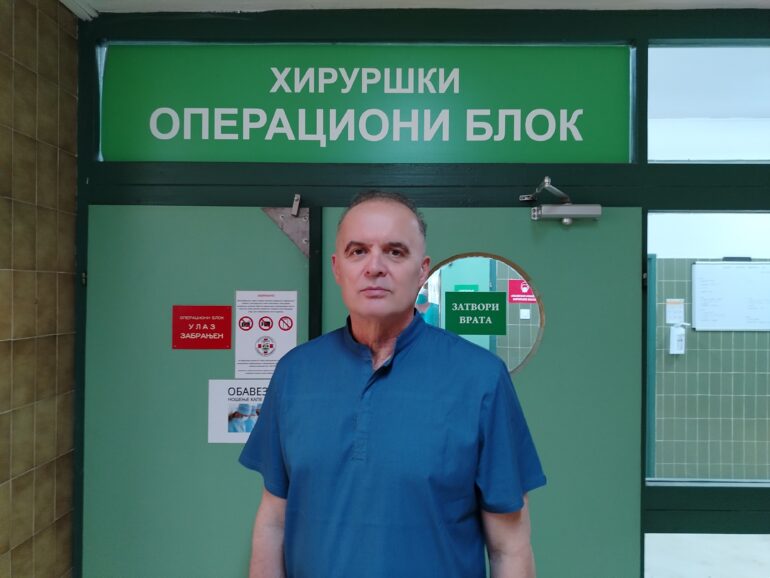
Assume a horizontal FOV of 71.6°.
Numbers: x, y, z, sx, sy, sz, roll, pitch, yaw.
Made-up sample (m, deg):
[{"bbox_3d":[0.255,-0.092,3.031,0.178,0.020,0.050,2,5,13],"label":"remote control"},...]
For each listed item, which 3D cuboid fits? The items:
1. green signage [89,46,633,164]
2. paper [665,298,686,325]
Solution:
[{"bbox_3d":[-0.072,-0.637,1.834,1.812,0.411,0.020,0,0,1],"label":"green signage"},{"bbox_3d":[2.542,0.198,4.667,0.154,0.216,0.008,0,0,1],"label":"paper"}]

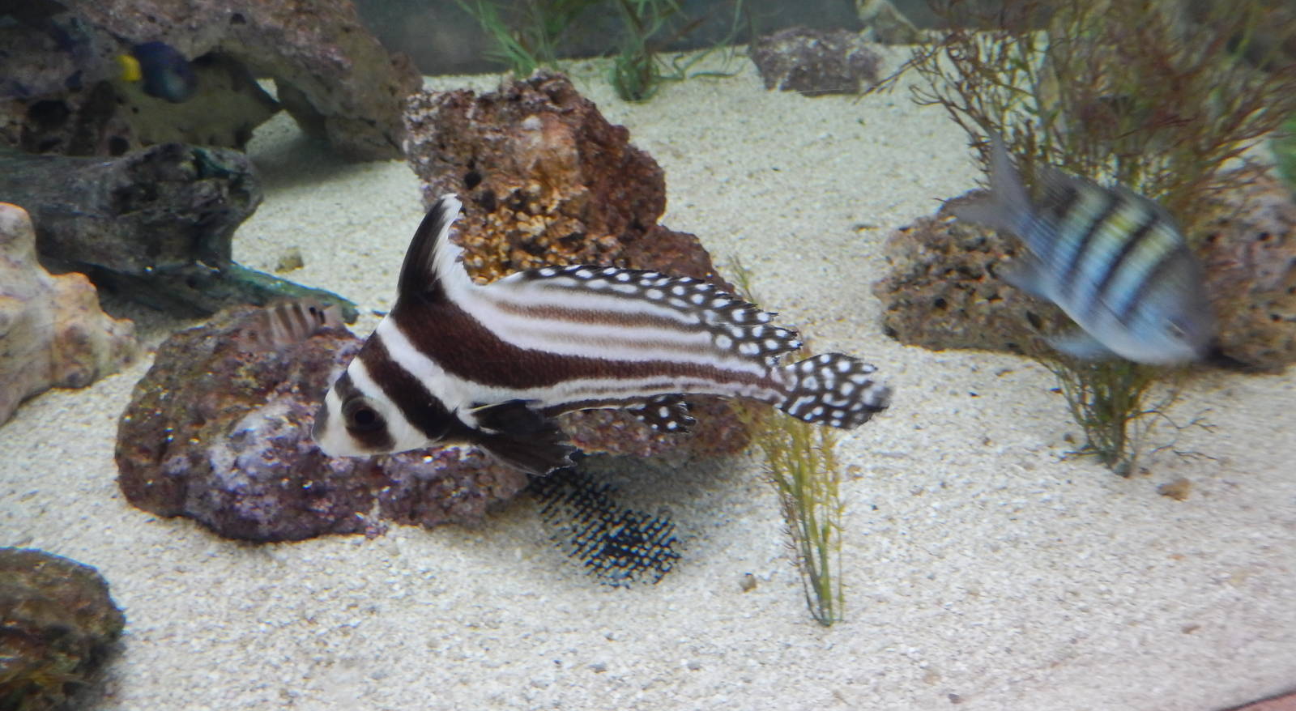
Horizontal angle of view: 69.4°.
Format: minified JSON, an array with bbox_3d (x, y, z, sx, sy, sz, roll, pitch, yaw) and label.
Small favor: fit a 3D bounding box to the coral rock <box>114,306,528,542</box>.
[{"bbox_3d":[-0.182,0.038,0.560,0.232,0.090,0.150,0,32,0],"label":"coral rock"}]

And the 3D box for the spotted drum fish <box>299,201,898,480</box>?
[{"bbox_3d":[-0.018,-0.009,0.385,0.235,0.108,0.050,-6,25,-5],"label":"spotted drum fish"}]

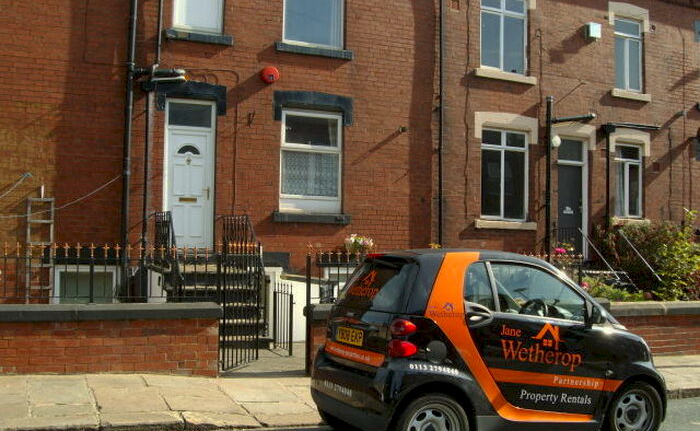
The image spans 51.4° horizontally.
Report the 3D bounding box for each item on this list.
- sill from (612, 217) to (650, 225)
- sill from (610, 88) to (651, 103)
[{"bbox_3d":[6.119,0.135,15.935,1.120,0.150,0.180,2,-3,-23],"label":"sill"},{"bbox_3d":[6.175,-2.619,16.087,1.120,0.150,0.180,2,-3,-23],"label":"sill"}]

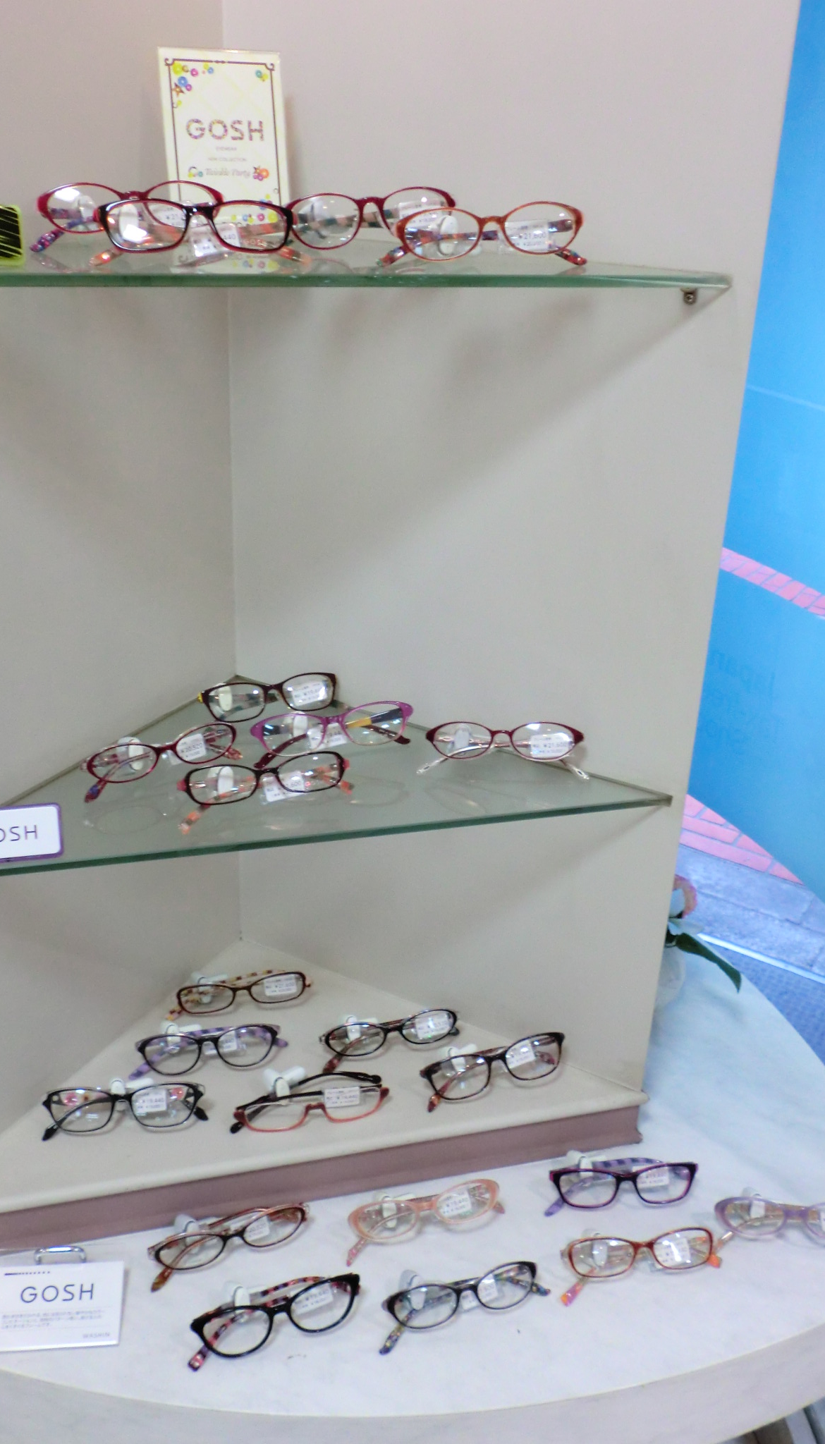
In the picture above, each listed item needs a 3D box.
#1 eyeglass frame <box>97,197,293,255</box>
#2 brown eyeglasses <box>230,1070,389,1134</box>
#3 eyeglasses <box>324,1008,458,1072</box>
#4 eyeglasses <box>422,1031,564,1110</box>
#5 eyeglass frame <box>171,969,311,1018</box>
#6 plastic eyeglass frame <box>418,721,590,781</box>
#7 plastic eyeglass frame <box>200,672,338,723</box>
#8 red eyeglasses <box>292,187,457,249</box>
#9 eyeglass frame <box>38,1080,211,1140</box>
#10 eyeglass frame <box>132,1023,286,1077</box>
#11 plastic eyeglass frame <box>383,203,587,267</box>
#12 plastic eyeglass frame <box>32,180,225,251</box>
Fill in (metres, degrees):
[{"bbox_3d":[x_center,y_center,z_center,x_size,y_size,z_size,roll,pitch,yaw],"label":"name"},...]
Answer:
[{"bbox_3d":[-0.147,-0.334,0.911,0.140,0.042,0.037,-4,8,-13],"label":"eyeglass frame"},{"bbox_3d":[-0.090,0.332,1.172,0.139,0.043,0.053,-5,13,-15],"label":"brown eyeglasses"},{"bbox_3d":[-0.021,0.295,1.260,0.134,0.042,0.036,-5,8,-15],"label":"eyeglasses"},{"bbox_3d":[0.073,0.313,1.227,0.142,0.047,0.042,-7,14,-20],"label":"eyeglasses"},{"bbox_3d":[-0.166,0.267,1.308,0.133,0.040,0.036,-5,8,-15],"label":"eyeglass frame"},{"bbox_3d":[0.078,0.023,1.131,0.140,0.042,0.036,1,7,-3],"label":"plastic eyeglass frame"},{"bbox_3d":[-0.130,-0.024,1.203,0.132,0.044,0.041,-7,14,-20],"label":"plastic eyeglass frame"},{"bbox_3d":[-0.032,-0.370,0.979,0.138,0.046,0.042,-8,15,-22],"label":"red eyeglasses"},{"bbox_3d":[-0.249,0.333,1.159,0.138,0.044,0.036,-2,8,-10],"label":"eyeglass frame"},{"bbox_3d":[-0.187,0.298,1.233,0.138,0.045,0.042,-4,13,-13],"label":"eyeglass frame"},{"bbox_3d":[0.048,-0.333,0.922,0.142,0.043,0.037,-4,8,-14],"label":"plastic eyeglass frame"},{"bbox_3d":[-0.200,-0.358,0.941,0.139,0.047,0.042,-7,14,-20],"label":"plastic eyeglass frame"}]

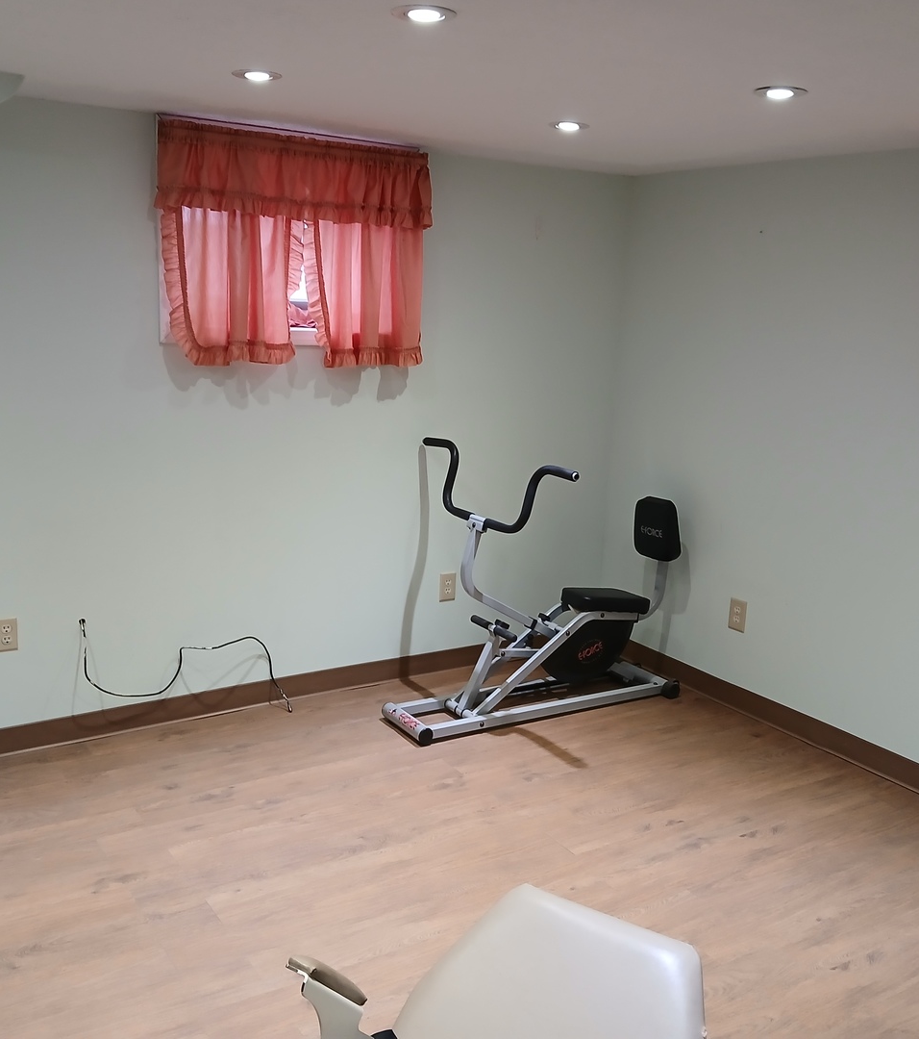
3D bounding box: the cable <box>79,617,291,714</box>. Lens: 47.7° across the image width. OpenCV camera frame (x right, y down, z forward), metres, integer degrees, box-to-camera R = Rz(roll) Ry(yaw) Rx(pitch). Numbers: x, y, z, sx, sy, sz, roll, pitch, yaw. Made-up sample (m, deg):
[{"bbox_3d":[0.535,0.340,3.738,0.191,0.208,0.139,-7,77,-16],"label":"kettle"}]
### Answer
[{"bbox_3d":[-0.982,0.547,3.824,0.770,0.450,0.100,-5,14,-33],"label":"cable"}]

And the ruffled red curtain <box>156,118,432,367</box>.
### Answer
[{"bbox_3d":[-0.564,-0.943,3.719,1.060,0.790,0.120,-5,14,-33],"label":"ruffled red curtain"}]

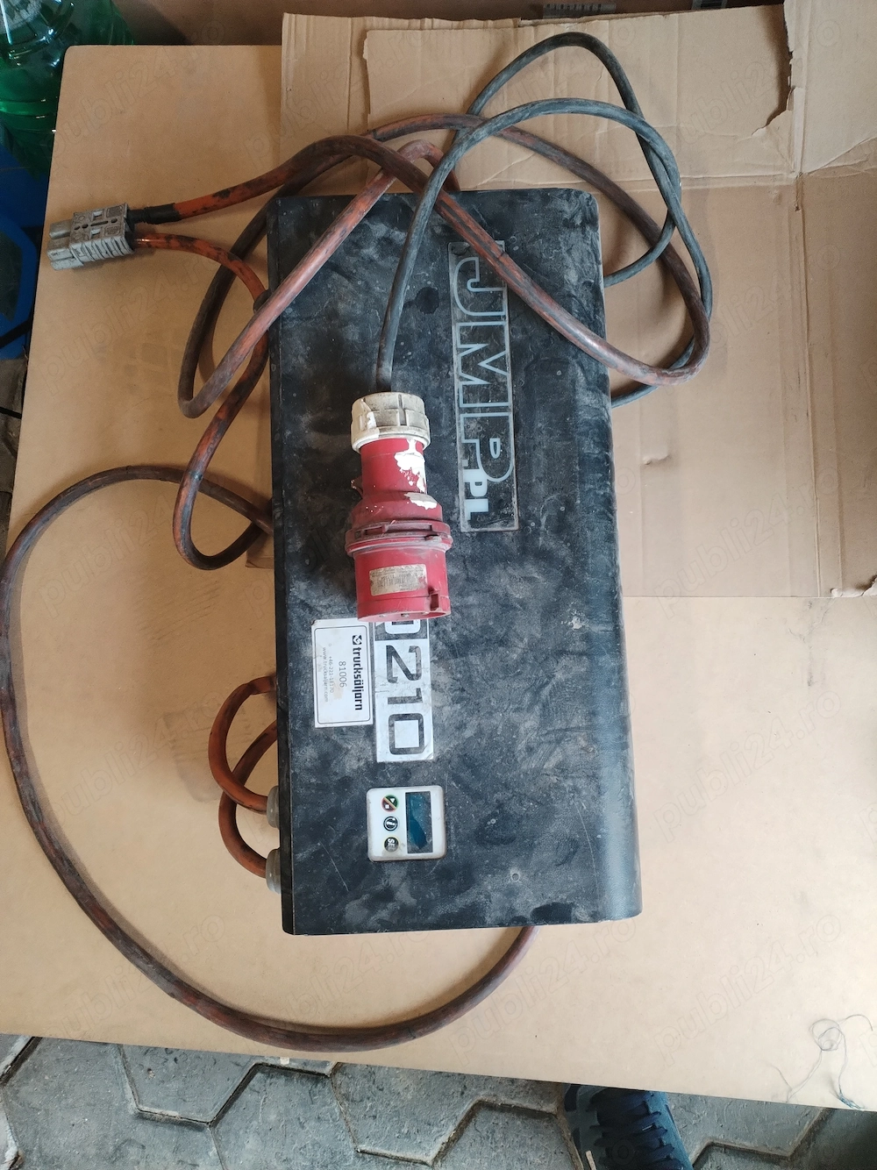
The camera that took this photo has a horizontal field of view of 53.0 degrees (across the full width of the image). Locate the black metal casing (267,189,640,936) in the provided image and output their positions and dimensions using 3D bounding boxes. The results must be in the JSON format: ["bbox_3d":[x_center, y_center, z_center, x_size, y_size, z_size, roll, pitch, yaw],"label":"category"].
[{"bbox_3d":[0.006,-0.020,0.735,0.260,0.188,0.543,-2,84,-1],"label":"black metal casing"}]

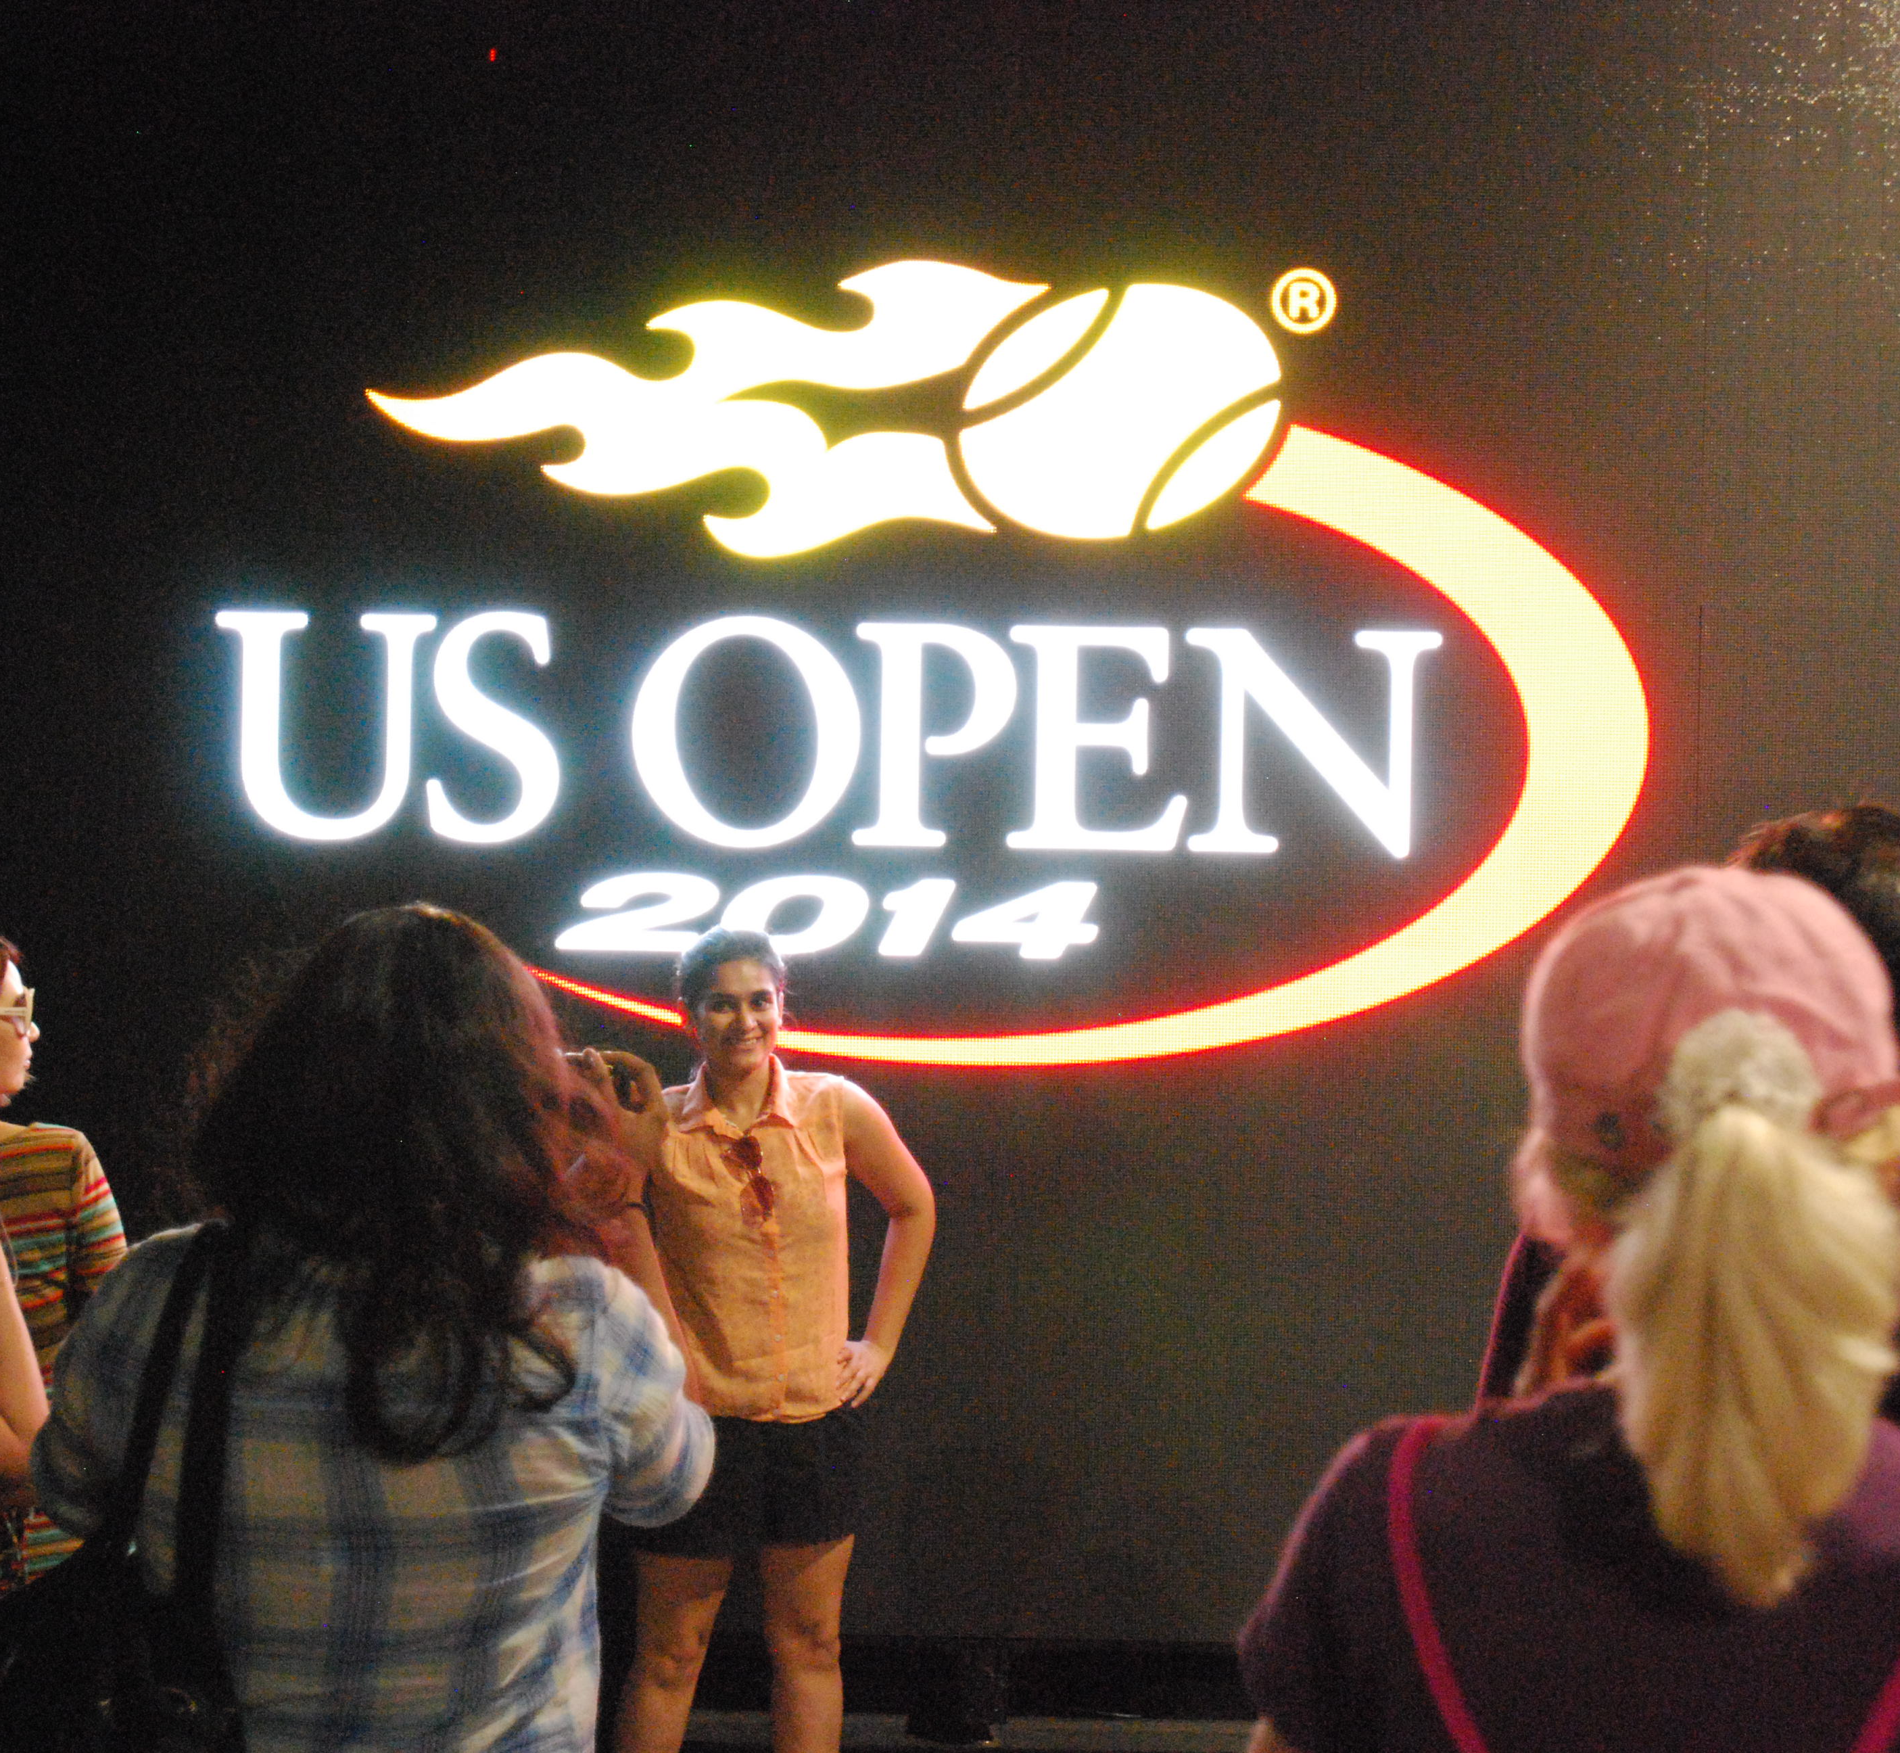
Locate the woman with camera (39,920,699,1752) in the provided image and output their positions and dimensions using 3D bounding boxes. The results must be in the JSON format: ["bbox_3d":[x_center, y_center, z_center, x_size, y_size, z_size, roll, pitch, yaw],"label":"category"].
[{"bbox_3d":[-0.464,0.849,2.580,0.490,1.655,0.480,1,0,8],"label":"woman with camera"}]

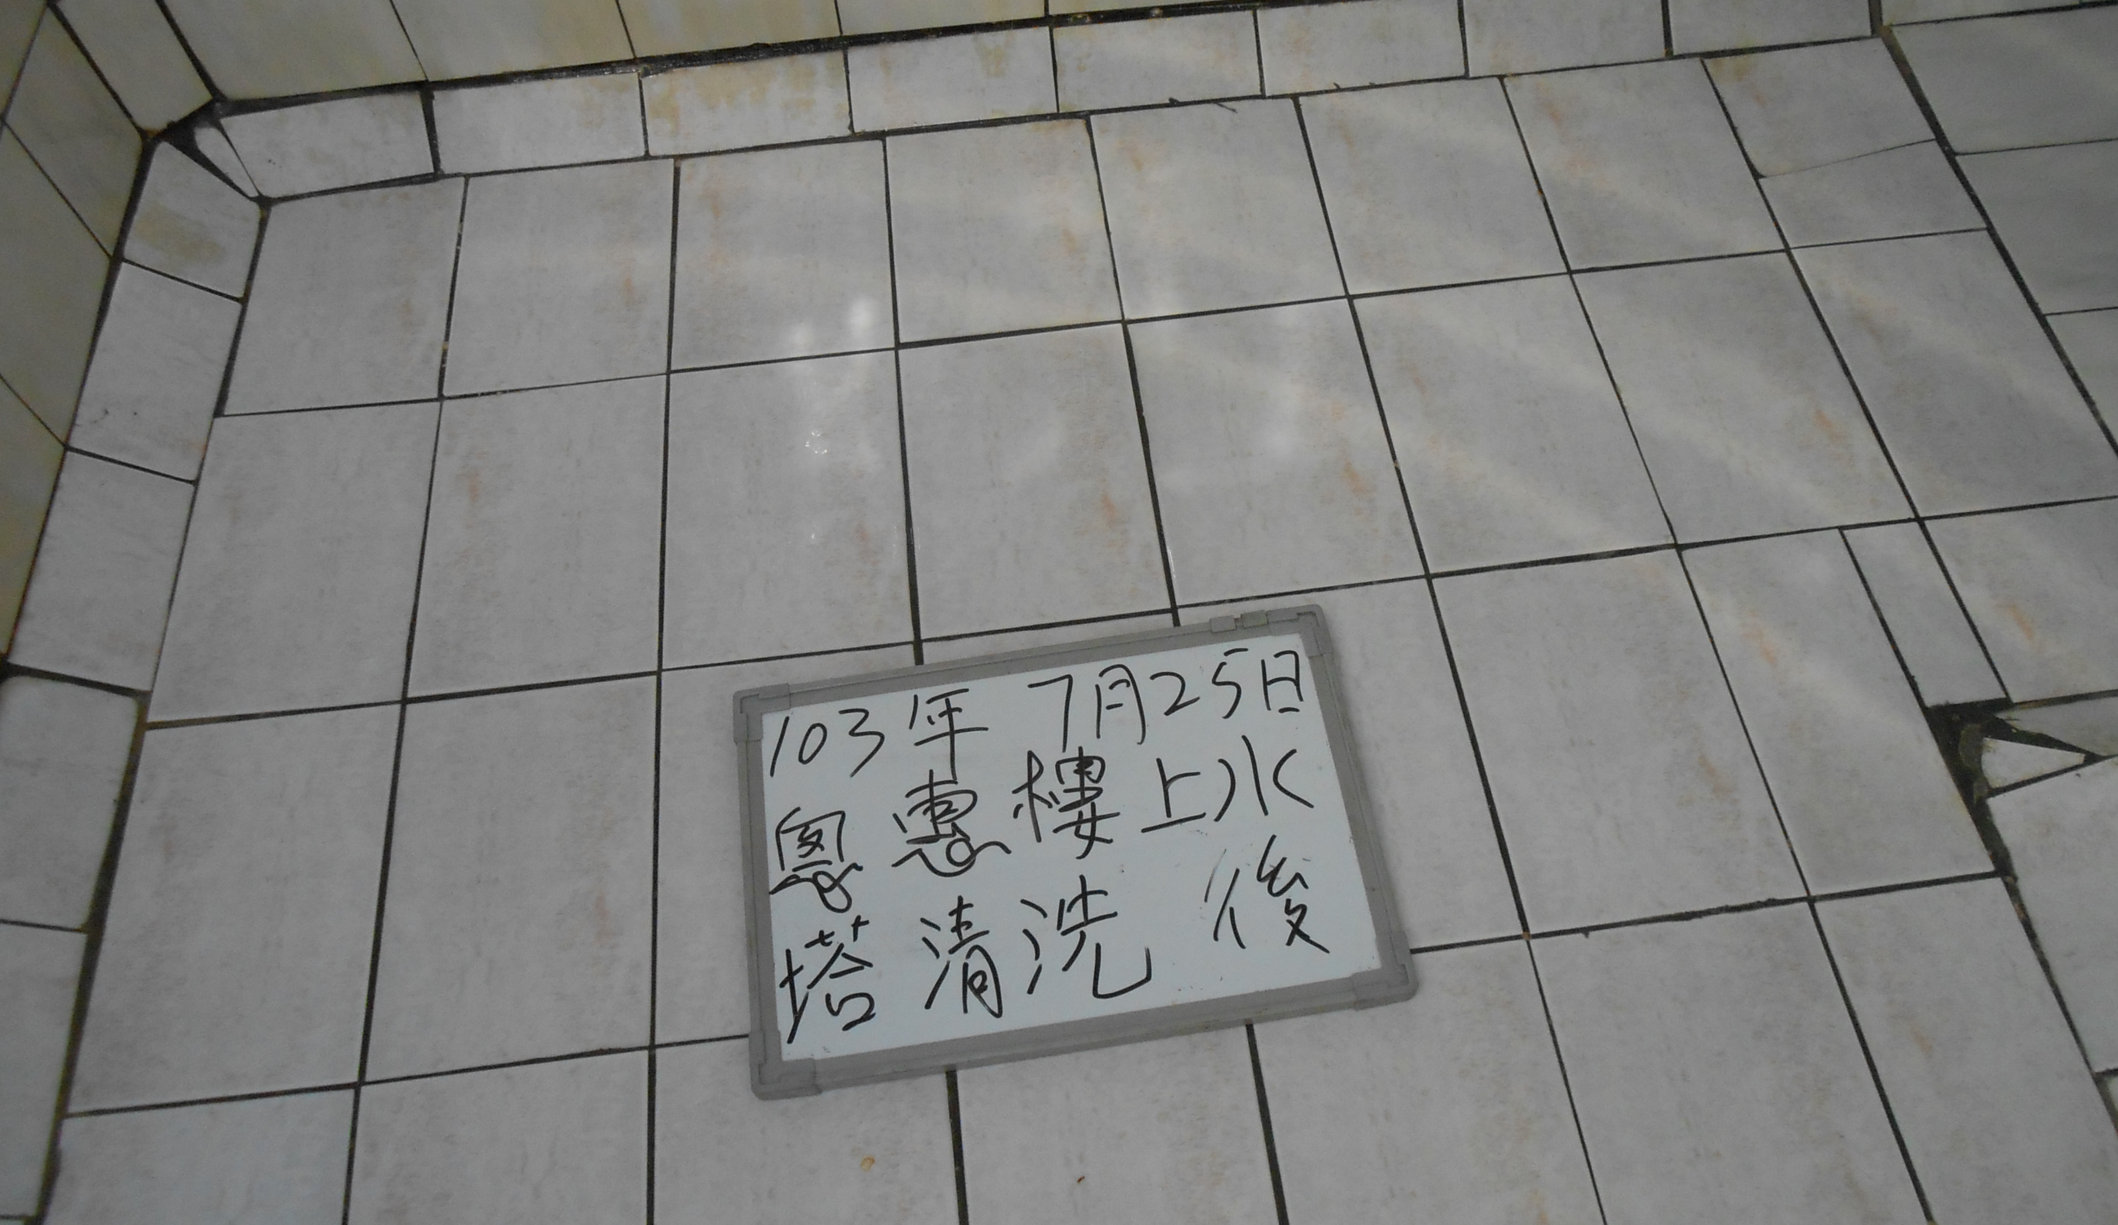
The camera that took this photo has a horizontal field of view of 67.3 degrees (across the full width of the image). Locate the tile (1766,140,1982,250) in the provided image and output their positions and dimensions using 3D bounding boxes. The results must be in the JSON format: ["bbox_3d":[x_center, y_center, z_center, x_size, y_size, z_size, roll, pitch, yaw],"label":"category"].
[{"bbox_3d":[0.737,-0.378,1.456,0.178,0.010,0.108,-6,59,-2],"label":"tile"}]

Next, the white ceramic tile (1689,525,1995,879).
[{"bbox_3d":[0.574,0.069,1.190,0.130,0.010,0.290,-6,59,-2],"label":"white ceramic tile"}]

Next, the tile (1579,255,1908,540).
[{"bbox_3d":[0.578,-0.187,1.361,0.195,0.010,0.296,-6,58,-2],"label":"tile"}]

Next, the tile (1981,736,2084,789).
[{"bbox_3d":[0.717,0.107,1.183,0.079,0.010,0.039,-14,59,-6],"label":"tile"}]

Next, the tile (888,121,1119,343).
[{"bbox_3d":[-0.056,-0.360,1.500,0.200,0.010,0.266,-6,58,-2],"label":"tile"}]

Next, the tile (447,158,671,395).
[{"bbox_3d":[-0.459,-0.313,1.482,0.199,0.010,0.271,-6,58,-1],"label":"tile"}]

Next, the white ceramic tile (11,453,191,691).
[{"bbox_3d":[-0.757,-0.032,1.261,0.093,0.010,0.194,17,52,-32],"label":"white ceramic tile"}]

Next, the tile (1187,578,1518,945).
[{"bbox_3d":[0.212,0.115,1.198,0.200,0.010,0.300,-6,58,-2],"label":"tile"}]

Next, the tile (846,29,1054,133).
[{"bbox_3d":[-0.104,-0.512,1.534,0.194,0.010,0.080,-6,96,-2],"label":"tile"}]

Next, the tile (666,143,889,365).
[{"bbox_3d":[-0.252,-0.330,1.459,0.195,0.010,0.259,-6,59,-2],"label":"tile"}]

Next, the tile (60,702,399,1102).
[{"bbox_3d":[-0.596,0.209,1.172,0.196,0.010,0.300,-7,58,-2],"label":"tile"}]

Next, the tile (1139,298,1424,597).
[{"bbox_3d":[0.176,-0.137,1.328,0.197,0.010,0.289,-6,59,-2],"label":"tile"}]

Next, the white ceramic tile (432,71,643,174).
[{"bbox_3d":[-0.506,-0.483,1.555,0.197,0.010,0.086,-5,95,-1],"label":"white ceramic tile"}]

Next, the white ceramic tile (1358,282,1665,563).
[{"bbox_3d":[0.381,-0.166,1.363,0.200,0.010,0.300,-7,58,-2],"label":"white ceramic tile"}]

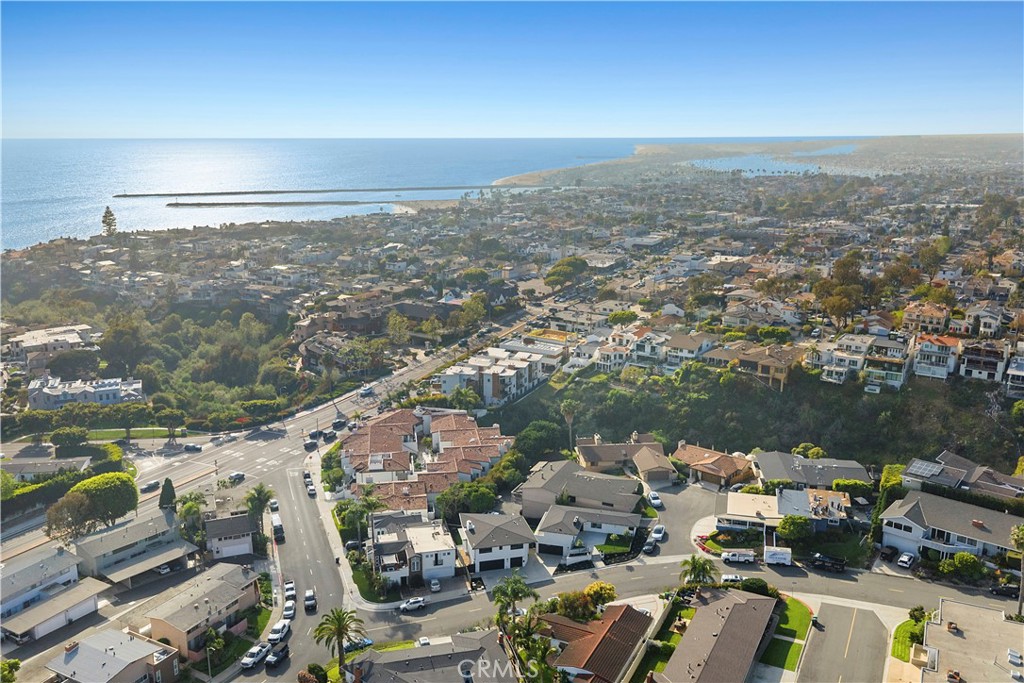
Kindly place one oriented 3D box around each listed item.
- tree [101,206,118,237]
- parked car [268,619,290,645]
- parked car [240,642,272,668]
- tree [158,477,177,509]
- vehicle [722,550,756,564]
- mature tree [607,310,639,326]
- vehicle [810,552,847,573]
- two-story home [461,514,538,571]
[{"bbox_3d":[-398.918,-118.525,790.000,14.500,28.500,14.500,-7,16,-26],"label":"tree"},{"bbox_3d":[-38.609,48.225,132.377,2.000,1.830,5.100,2,15,9],"label":"parked car"},{"bbox_3d":[-41.750,51.319,130.564,1.930,1.820,5.500,5,16,19],"label":"parked car"},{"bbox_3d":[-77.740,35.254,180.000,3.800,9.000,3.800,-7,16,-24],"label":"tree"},{"bbox_3d":[40.400,38.355,142.480,5.700,1.900,2.000,0,15,-1],"label":"vehicle"},{"bbox_3d":[45.310,-8.380,325.880,12.500,6.300,8.500,0,15,0],"label":"mature tree"},{"bbox_3d":[55.800,38.981,140.473,5.500,2.100,2.100,4,15,16],"label":"vehicle"},{"bbox_3d":[-2.800,37.951,153.742,12.400,7.000,12.400,-3,15,-13],"label":"two-story home"}]

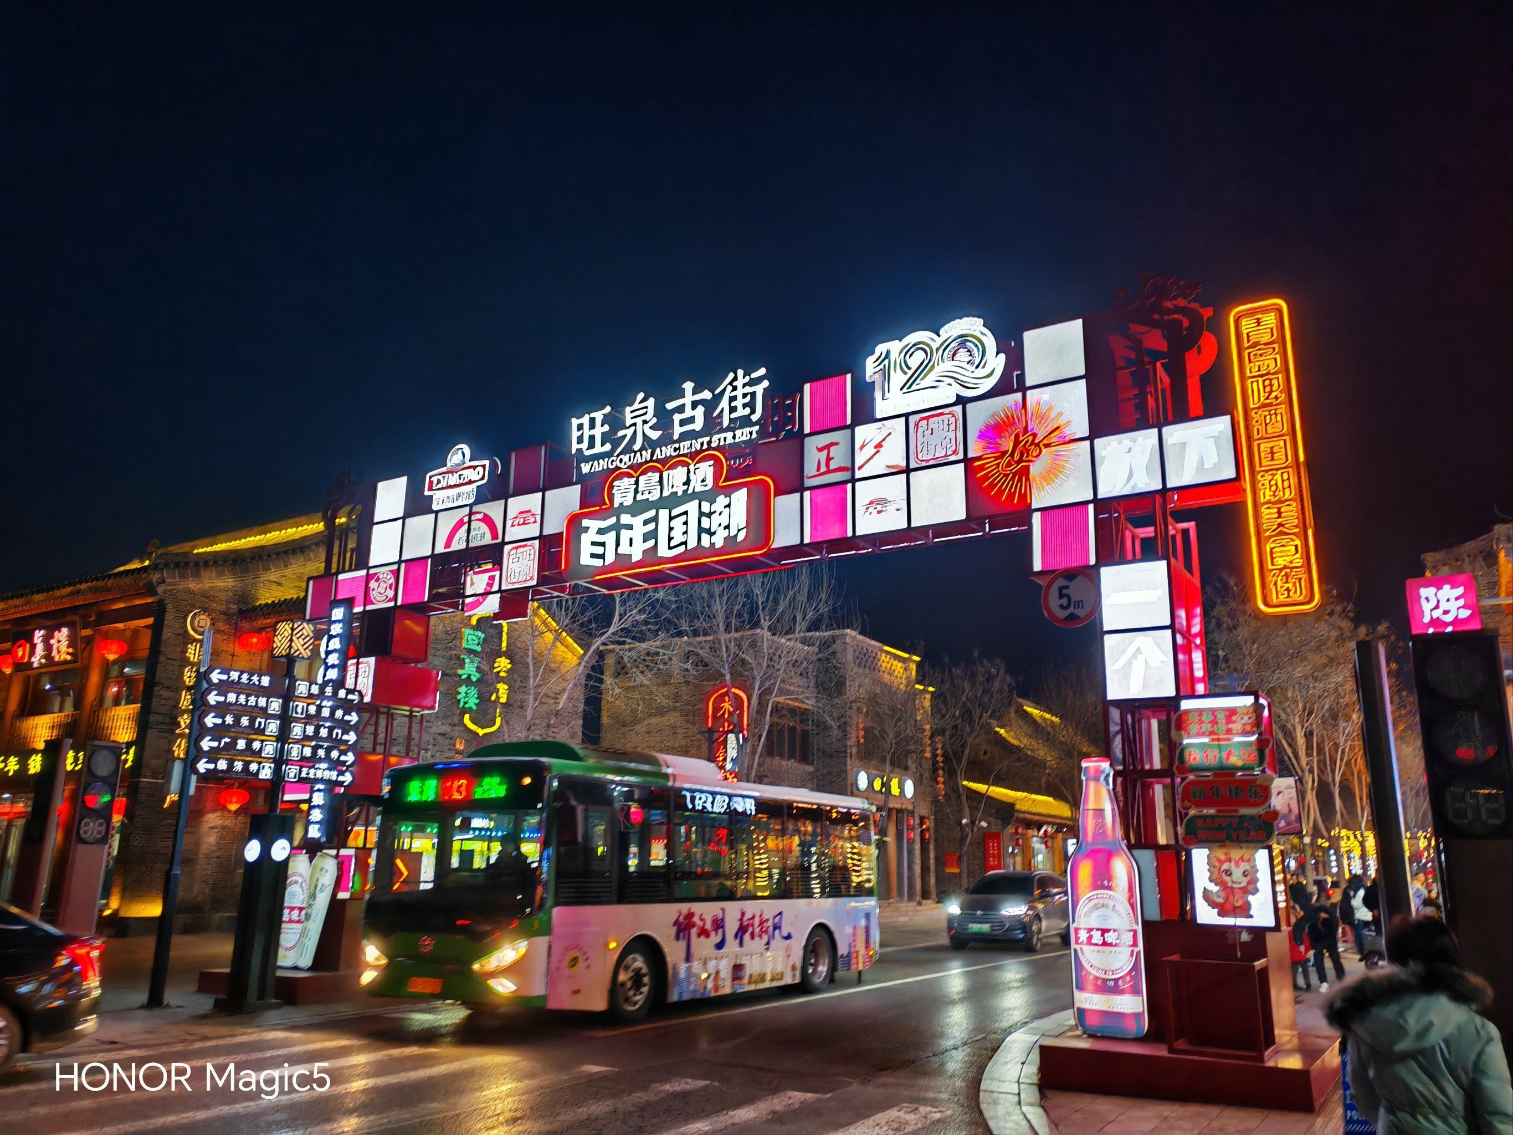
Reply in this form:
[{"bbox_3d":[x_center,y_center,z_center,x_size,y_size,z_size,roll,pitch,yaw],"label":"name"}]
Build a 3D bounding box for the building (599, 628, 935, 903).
[{"bbox_3d":[0.417,7.378,40.587,9.170,8.908,7.532,-8,-17,31],"label":"building"}]

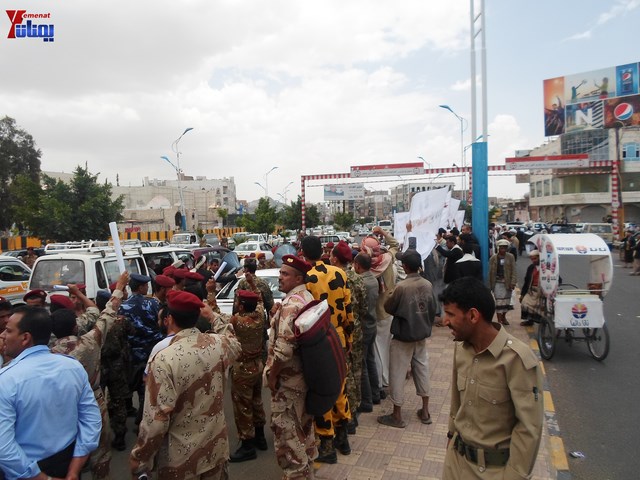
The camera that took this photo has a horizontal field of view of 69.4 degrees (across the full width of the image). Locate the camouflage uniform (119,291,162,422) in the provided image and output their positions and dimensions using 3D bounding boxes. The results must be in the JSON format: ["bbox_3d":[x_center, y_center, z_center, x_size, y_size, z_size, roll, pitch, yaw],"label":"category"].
[{"bbox_3d":[-1.931,1.249,5.000,0.520,1.340,0.400,-1,1,23],"label":"camouflage uniform"}]

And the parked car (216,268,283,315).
[{"bbox_3d":[-0.880,1.172,8.500,1.700,1.400,4.400,-1,1,9],"label":"parked car"}]

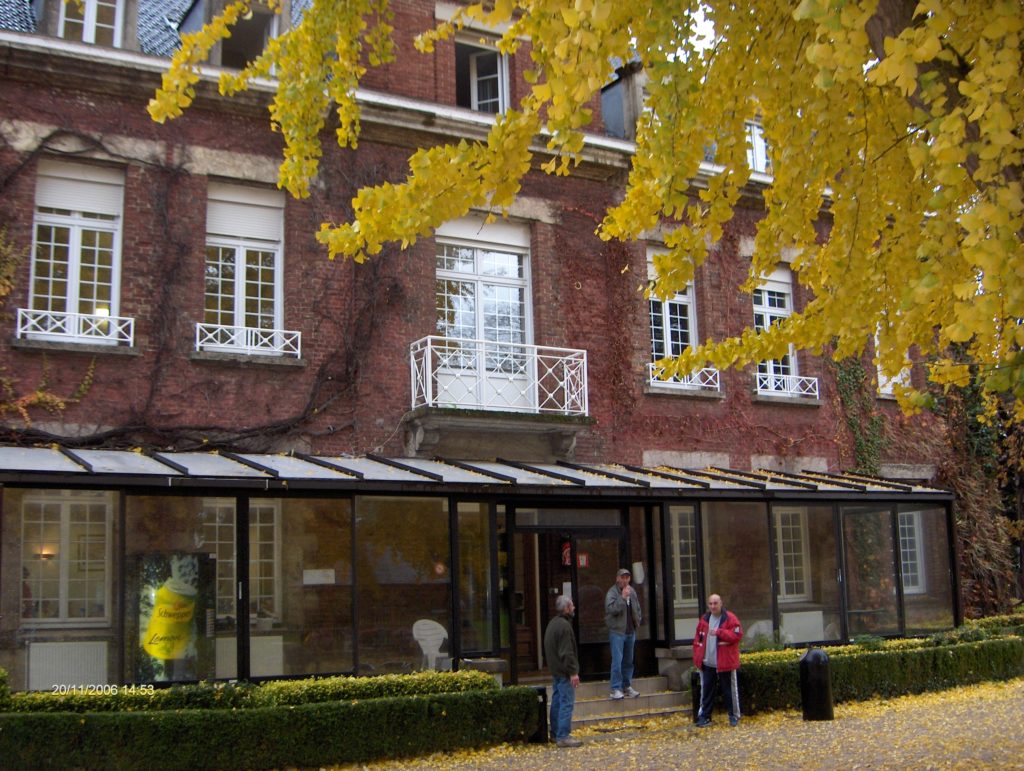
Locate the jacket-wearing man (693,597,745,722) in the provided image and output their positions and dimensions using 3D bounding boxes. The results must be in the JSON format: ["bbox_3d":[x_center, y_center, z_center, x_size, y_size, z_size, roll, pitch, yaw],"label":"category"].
[{"bbox_3d":[2.777,3.670,15.624,0.564,1.732,0.416,-6,-11,26],"label":"jacket-wearing man"}]

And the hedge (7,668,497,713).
[{"bbox_3d":[-2.795,3.833,13.350,5.692,0.742,0.614,4,-11,-29],"label":"hedge"}]

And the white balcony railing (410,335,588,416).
[{"bbox_3d":[-0.163,-0.074,19.117,2.970,1.119,0.693,4,-11,-29],"label":"white balcony railing"}]

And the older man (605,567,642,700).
[{"bbox_3d":[1.502,3.388,15.841,0.490,1.730,0.340,4,-10,-28],"label":"older man"}]

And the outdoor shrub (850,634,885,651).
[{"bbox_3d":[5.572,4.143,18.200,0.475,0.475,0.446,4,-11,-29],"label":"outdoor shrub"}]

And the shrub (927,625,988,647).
[{"bbox_3d":[7.420,4.275,19.215,1.089,0.574,0.594,4,-11,-29],"label":"shrub"}]

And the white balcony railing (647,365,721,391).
[{"bbox_3d":[3.251,-0.131,21.527,1.643,0.455,0.080,4,-11,-29],"label":"white balcony railing"}]

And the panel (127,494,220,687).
[{"bbox_3d":[-3.818,2.312,13.212,1.206,2.112,0.070,4,-10,-28],"label":"panel"}]

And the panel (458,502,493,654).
[{"bbox_3d":[-0.511,2.620,15.796,0.544,2.099,0.060,4,-11,-29],"label":"panel"}]

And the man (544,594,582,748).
[{"bbox_3d":[0.587,3.382,13.758,0.370,1.735,0.470,3,-10,-23],"label":"man"}]

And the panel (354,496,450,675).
[{"bbox_3d":[-1.353,2.499,14.546,1.311,2.171,0.070,4,-10,-28],"label":"panel"}]

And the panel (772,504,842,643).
[{"bbox_3d":[4.559,2.879,17.758,1.361,2.077,0.070,4,-10,-28],"label":"panel"}]

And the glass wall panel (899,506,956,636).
[{"bbox_3d":[6.798,3.008,18.977,1.253,2.084,0.070,4,-10,-28],"label":"glass wall panel"}]

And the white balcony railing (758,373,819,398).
[{"bbox_3d":[5.093,0.029,21.259,1.513,0.411,0.120,4,-10,-28],"label":"white balcony railing"}]

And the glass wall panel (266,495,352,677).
[{"bbox_3d":[-2.620,2.532,14.579,1.287,2.297,0.060,4,-11,-29],"label":"glass wall panel"}]

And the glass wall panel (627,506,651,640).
[{"bbox_3d":[1.836,2.718,16.762,0.422,1.918,0.070,4,-10,-28],"label":"glass wall panel"}]

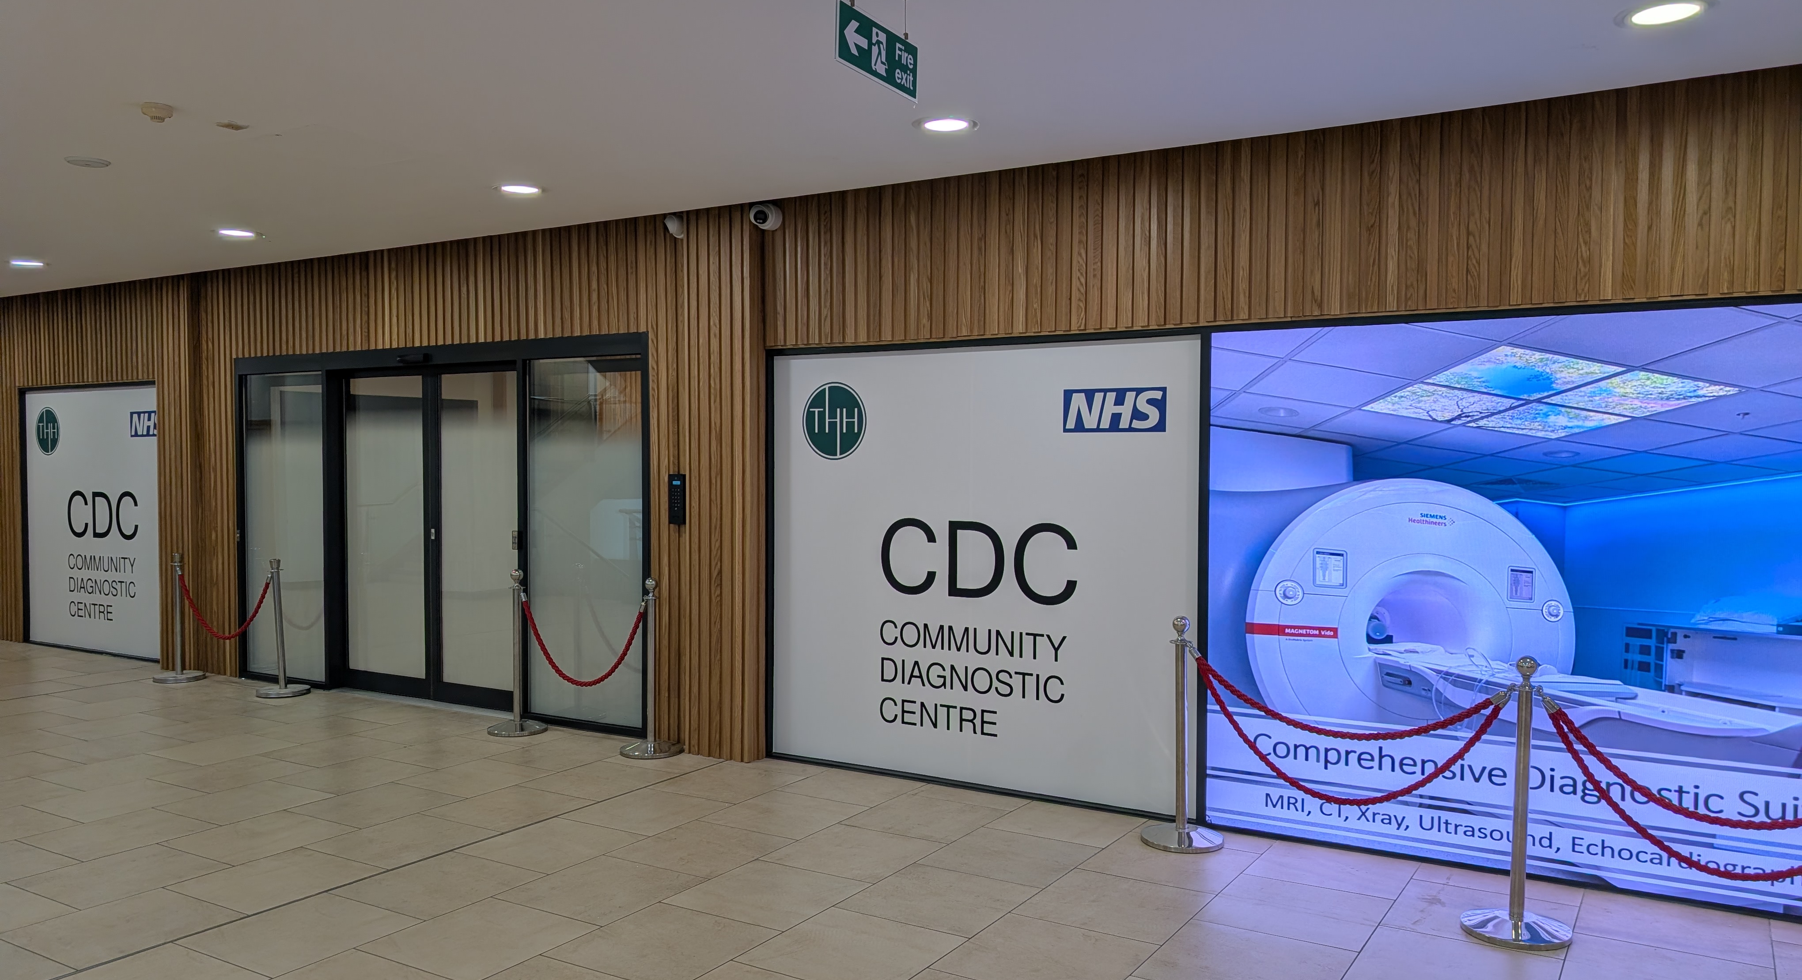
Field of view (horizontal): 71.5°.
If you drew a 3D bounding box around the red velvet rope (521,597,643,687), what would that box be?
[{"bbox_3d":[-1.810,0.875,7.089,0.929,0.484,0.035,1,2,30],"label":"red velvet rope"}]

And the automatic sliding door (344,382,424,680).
[{"bbox_3d":[-3.453,0.292,8.436,0.895,2.140,0.060,1,2,30],"label":"automatic sliding door"}]

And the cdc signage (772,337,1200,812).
[{"bbox_3d":[0.329,0.370,6.117,2.305,2.129,0.040,1,2,30],"label":"cdc signage"}]

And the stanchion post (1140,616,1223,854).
[{"bbox_3d":[1.193,1.010,5.283,0.346,0.950,0.346,1,2,30],"label":"stanchion post"}]

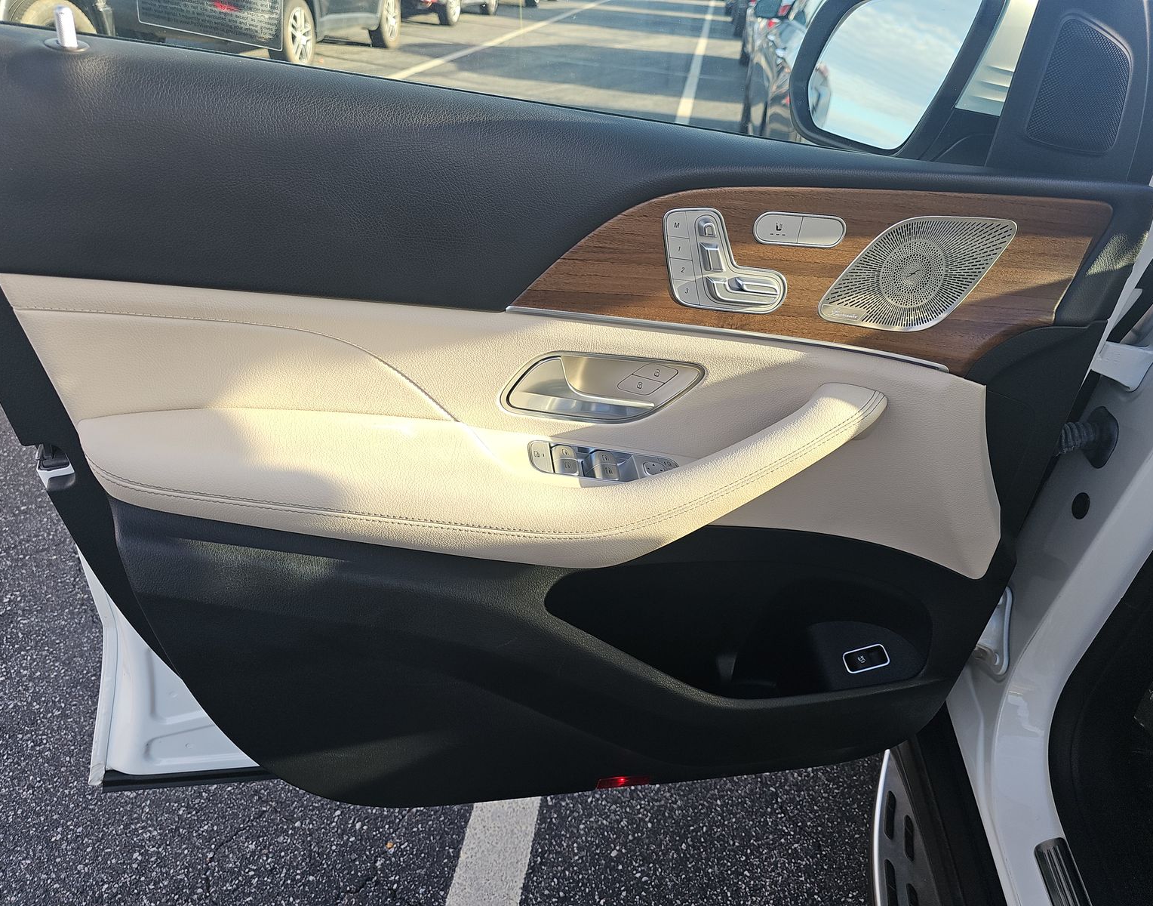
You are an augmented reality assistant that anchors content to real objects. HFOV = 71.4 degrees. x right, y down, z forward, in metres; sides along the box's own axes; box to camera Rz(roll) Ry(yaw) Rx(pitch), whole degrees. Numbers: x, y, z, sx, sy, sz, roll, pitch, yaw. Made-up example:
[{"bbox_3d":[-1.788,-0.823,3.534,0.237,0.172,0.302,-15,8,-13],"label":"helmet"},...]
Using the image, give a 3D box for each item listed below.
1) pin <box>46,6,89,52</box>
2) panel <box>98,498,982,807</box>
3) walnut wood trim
[{"bbox_3d":[-0.323,-0.268,0.509,0.025,0.028,0.025,-1,33,-11],"label":"pin"},{"bbox_3d":[0.062,0.203,0.803,0.880,0.400,0.130,-1,33,-11],"label":"panel"},{"bbox_3d":[0.212,-0.152,0.695,0.530,0.162,0.045,2,33,-13],"label":"walnut wood trim"}]

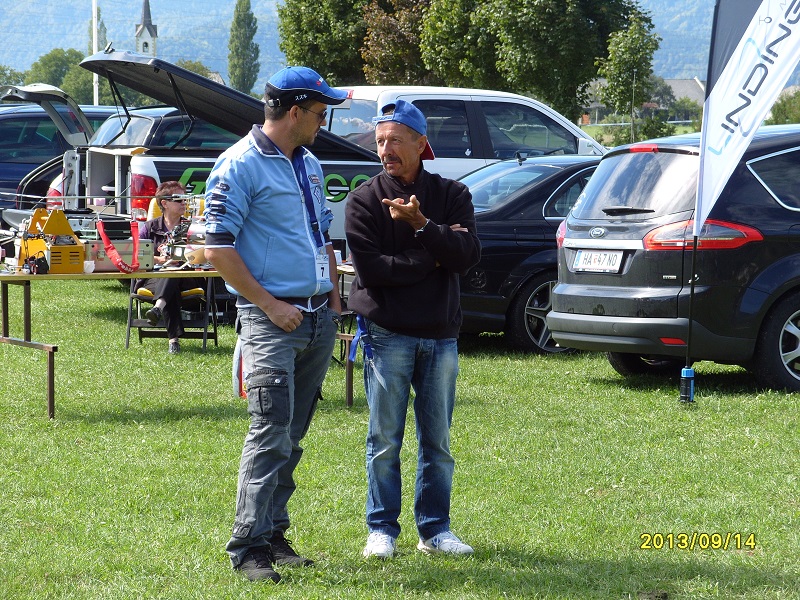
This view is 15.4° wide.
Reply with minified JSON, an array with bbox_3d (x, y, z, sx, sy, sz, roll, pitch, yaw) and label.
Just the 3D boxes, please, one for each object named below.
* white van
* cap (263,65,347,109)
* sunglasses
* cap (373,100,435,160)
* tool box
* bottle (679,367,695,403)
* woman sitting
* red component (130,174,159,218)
[{"bbox_3d":[-0.086,-0.896,26.056,5.700,2.000,2.000,-2,4,-29],"label":"white van"},{"bbox_3d":[-0.341,-0.774,10.780,0.285,0.150,0.185,4,2,-15],"label":"cap"},{"bbox_3d":[-0.324,-0.678,10.780,0.145,0.050,0.140,9,1,-14],"label":"sunglasses"},{"bbox_3d":[0.013,-0.645,11.250,0.180,0.150,0.270,2,-18,36],"label":"cap"},{"bbox_3d":[-1.639,-0.258,17.350,0.395,0.180,0.280,-1,3,-8],"label":"tool box"},{"bbox_3d":[1.683,0.498,17.350,0.080,0.225,0.080,0,3,0],"label":"bottle"},{"bbox_3d":[-1.676,-0.245,21.600,0.540,1.280,0.780,-1,3,-12],"label":"woman sitting"},{"bbox_3d":[-2.064,-0.844,23.900,0.170,0.400,0.200,-2,4,-29],"label":"red component"}]

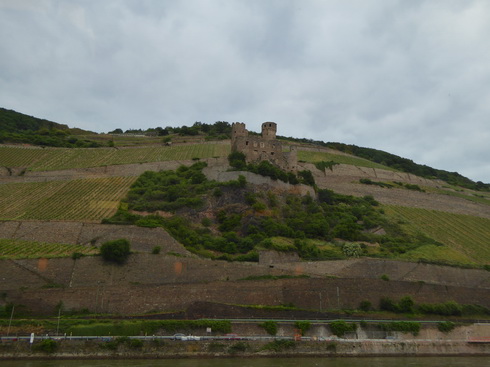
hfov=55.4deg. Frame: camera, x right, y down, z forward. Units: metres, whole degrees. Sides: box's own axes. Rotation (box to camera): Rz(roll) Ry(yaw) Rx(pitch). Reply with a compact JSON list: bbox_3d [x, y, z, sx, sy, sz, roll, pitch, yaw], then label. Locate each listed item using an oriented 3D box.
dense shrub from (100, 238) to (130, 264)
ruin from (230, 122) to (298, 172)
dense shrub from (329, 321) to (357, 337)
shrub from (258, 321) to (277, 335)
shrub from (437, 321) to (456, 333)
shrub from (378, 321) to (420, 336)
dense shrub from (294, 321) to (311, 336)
[{"bbox_3d":[-50.130,26.780,182.020,10.400,9.200,9.300,5,-19,-14],"label":"dense shrub"},{"bbox_3d":[12.610,-23.070,304.470,39.000,33.000,22.000,-5,-19,13],"label":"ruin"},{"bbox_3d":[29.660,44.220,142.340,8.100,4.500,3.300,0,-19,0],"label":"dense shrub"},{"bbox_3d":[6.980,43.060,139.560,5.770,3.920,3.000,0,-19,0],"label":"shrub"},{"bbox_3d":[63.110,44.910,146.330,5.400,3.700,3.000,0,-19,0],"label":"shrub"},{"bbox_3d":[47.650,44.670,144.300,12.200,4.300,3.300,0,-19,0],"label":"shrub"},{"bbox_3d":[17.260,43.550,140.450,4.500,4.300,3.000,0,-19,0],"label":"dense shrub"}]

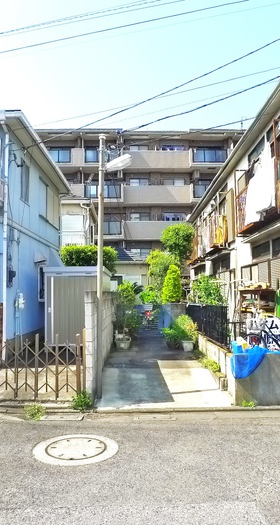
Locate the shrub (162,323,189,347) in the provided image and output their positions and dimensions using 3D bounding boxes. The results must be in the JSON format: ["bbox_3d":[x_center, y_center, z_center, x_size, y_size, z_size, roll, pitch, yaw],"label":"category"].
[{"bbox_3d":[0.834,1.691,11.400,0.550,0.520,0.520,-1,-4,0],"label":"shrub"}]

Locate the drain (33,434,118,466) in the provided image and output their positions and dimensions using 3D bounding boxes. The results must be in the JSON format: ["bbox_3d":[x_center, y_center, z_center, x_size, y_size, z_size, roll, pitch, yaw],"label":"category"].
[{"bbox_3d":[-0.661,1.930,5.000,0.880,0.040,0.880,-1,-4,0],"label":"drain"}]

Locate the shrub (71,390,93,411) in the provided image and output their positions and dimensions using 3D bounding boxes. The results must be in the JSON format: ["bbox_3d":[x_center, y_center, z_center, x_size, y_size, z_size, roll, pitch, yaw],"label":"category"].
[{"bbox_3d":[-0.838,1.976,6.950,0.290,0.260,0.260,-1,-4,0],"label":"shrub"}]

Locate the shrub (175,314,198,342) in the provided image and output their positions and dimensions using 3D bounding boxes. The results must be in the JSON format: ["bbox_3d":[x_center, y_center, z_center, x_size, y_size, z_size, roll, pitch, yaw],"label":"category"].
[{"bbox_3d":[1.064,1.510,11.100,0.500,0.600,0.480,-1,-4,0],"label":"shrub"}]

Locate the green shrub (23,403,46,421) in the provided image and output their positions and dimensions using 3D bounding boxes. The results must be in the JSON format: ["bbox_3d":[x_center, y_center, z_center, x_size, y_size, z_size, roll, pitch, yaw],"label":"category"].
[{"bbox_3d":[-1.413,1.996,6.500,0.310,0.200,0.270,-1,-4,0],"label":"green shrub"}]

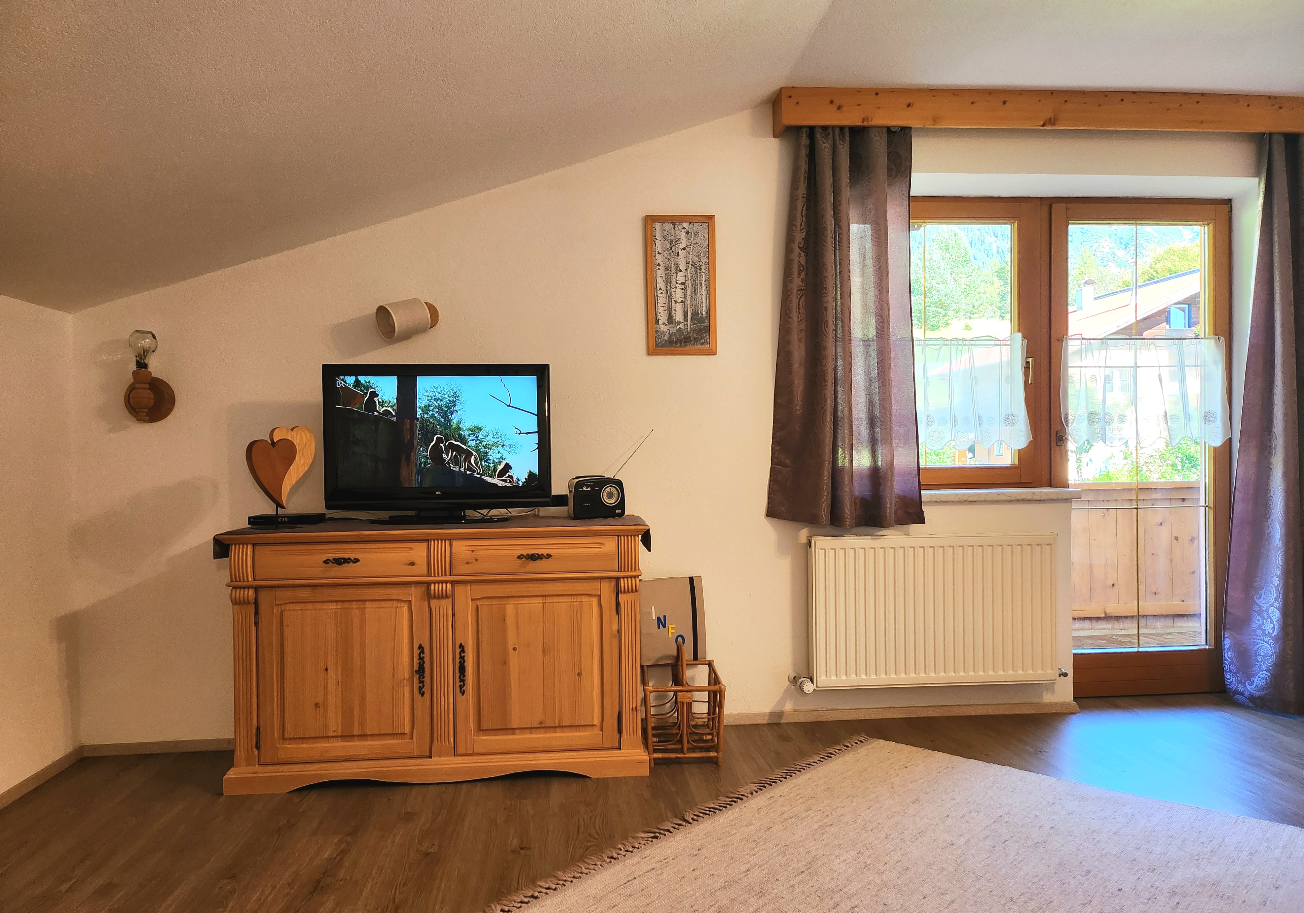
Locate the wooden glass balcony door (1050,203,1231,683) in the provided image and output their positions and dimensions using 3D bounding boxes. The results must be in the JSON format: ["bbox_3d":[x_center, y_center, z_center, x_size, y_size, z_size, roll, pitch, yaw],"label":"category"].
[{"bbox_3d":[2.175,-0.033,4.070,0.840,2.211,0.080,-1,1,-4],"label":"wooden glass balcony door"}]

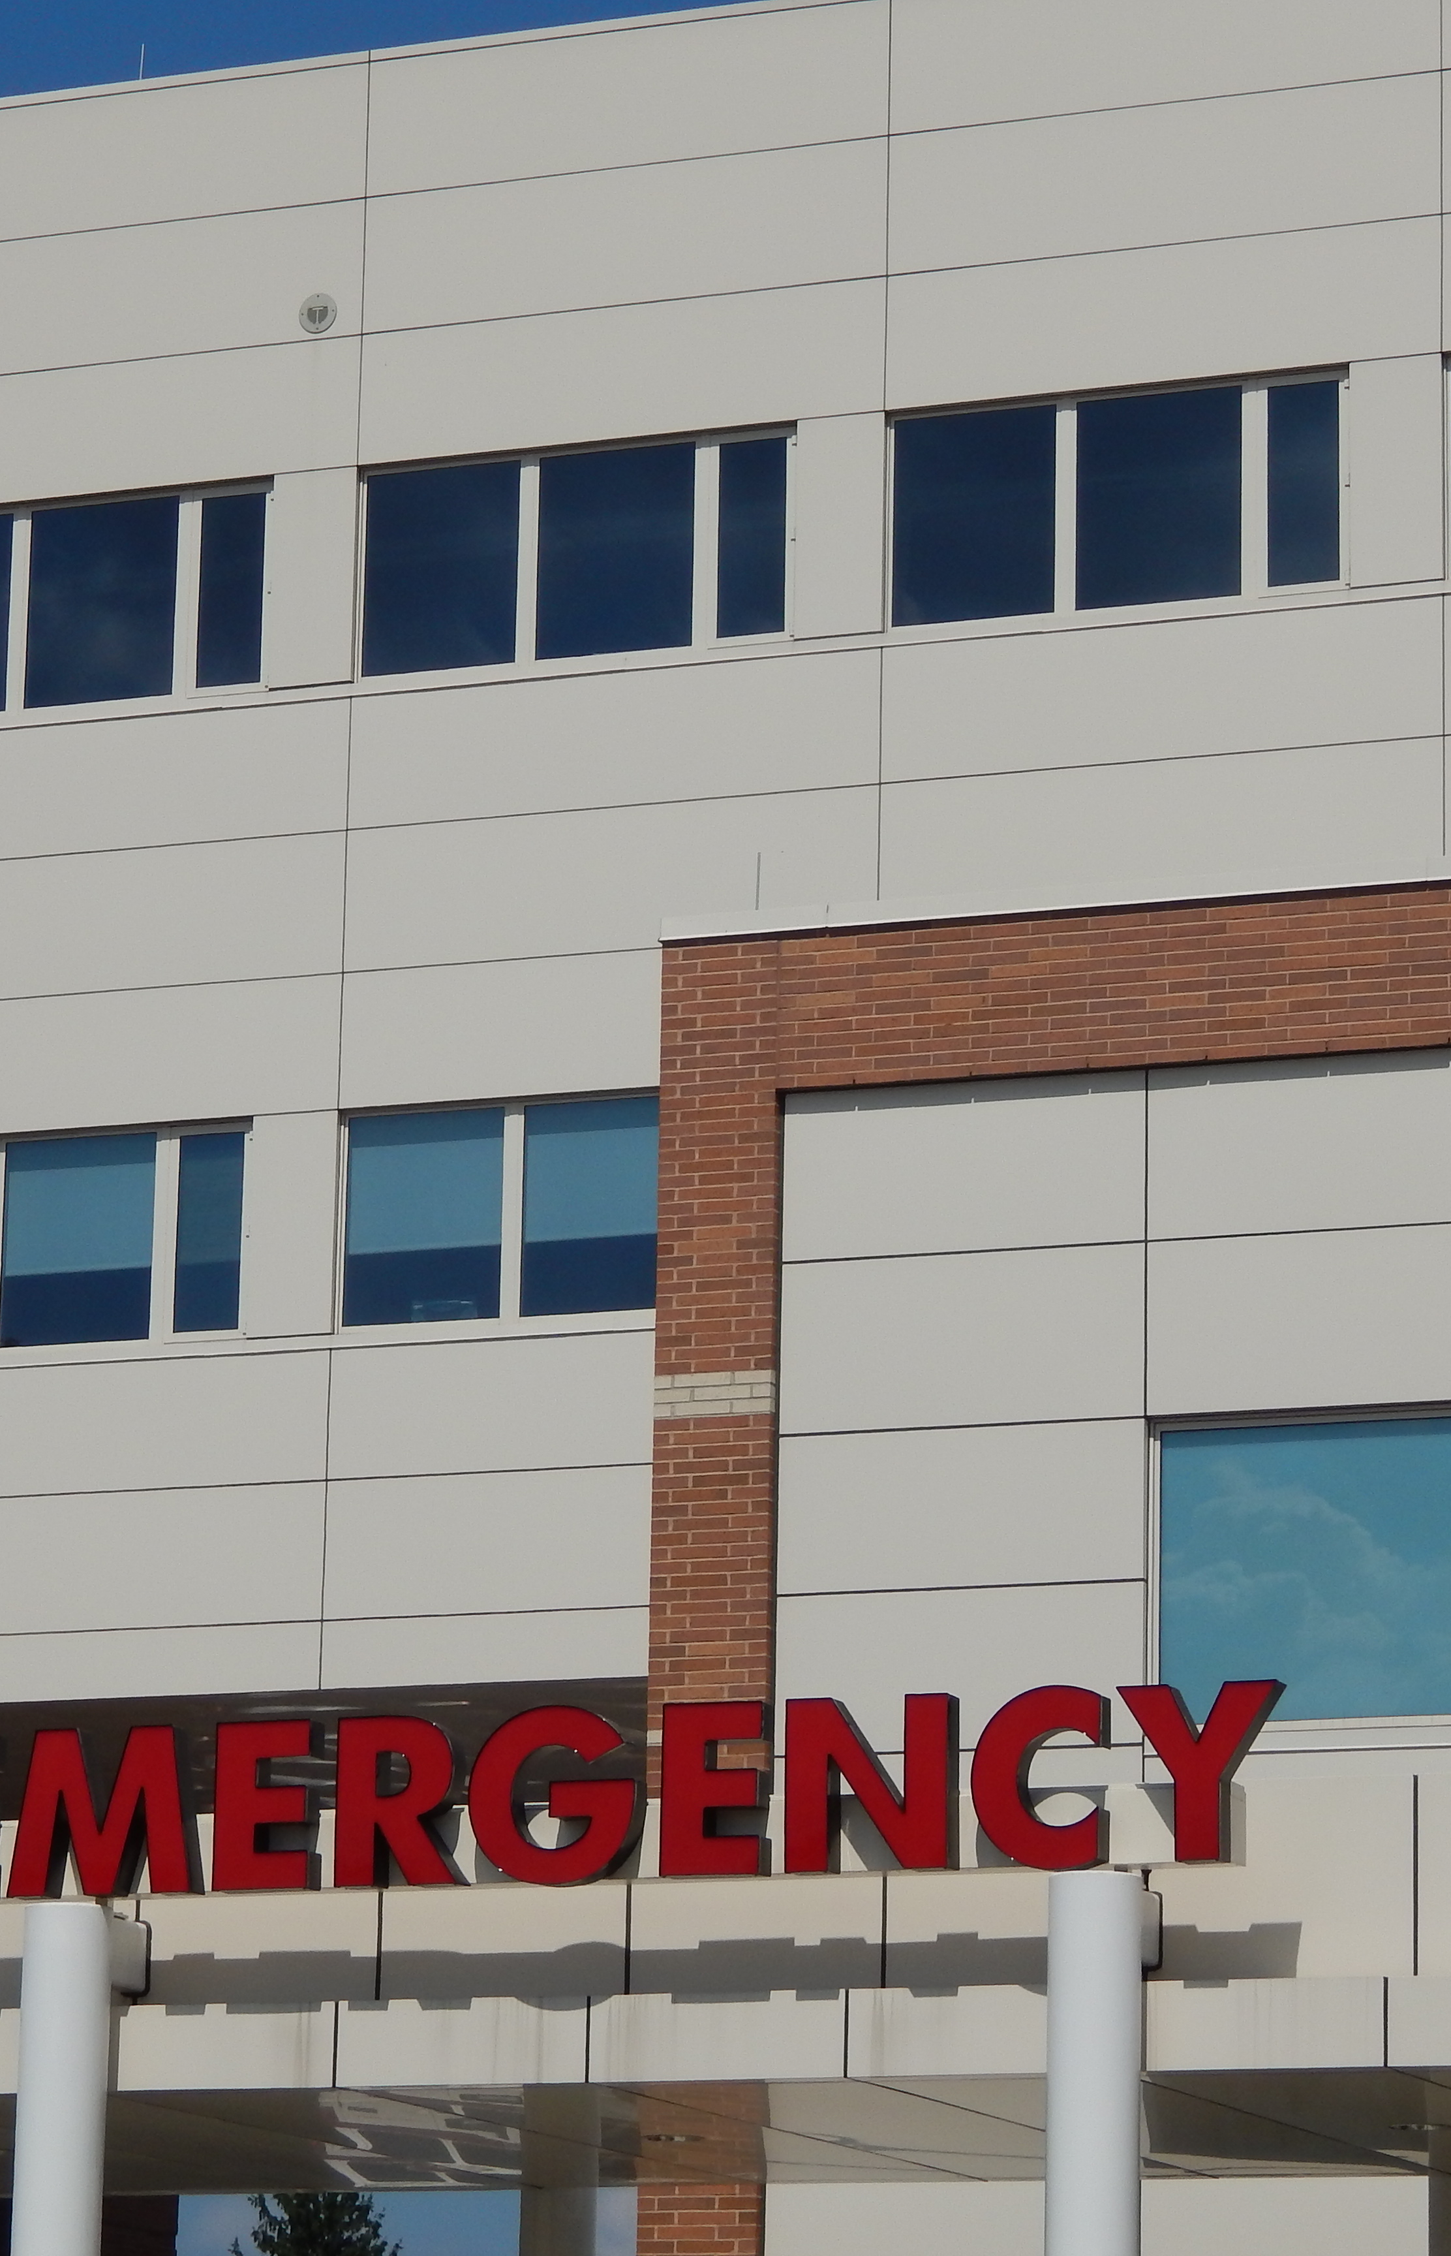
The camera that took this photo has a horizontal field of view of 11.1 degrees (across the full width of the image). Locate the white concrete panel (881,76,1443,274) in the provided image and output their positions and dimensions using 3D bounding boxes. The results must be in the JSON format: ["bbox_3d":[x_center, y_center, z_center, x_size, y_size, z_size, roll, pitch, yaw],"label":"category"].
[{"bbox_3d":[2.884,-6.226,48.981,3.790,0.975,0.120,-4,-14,21],"label":"white concrete panel"}]

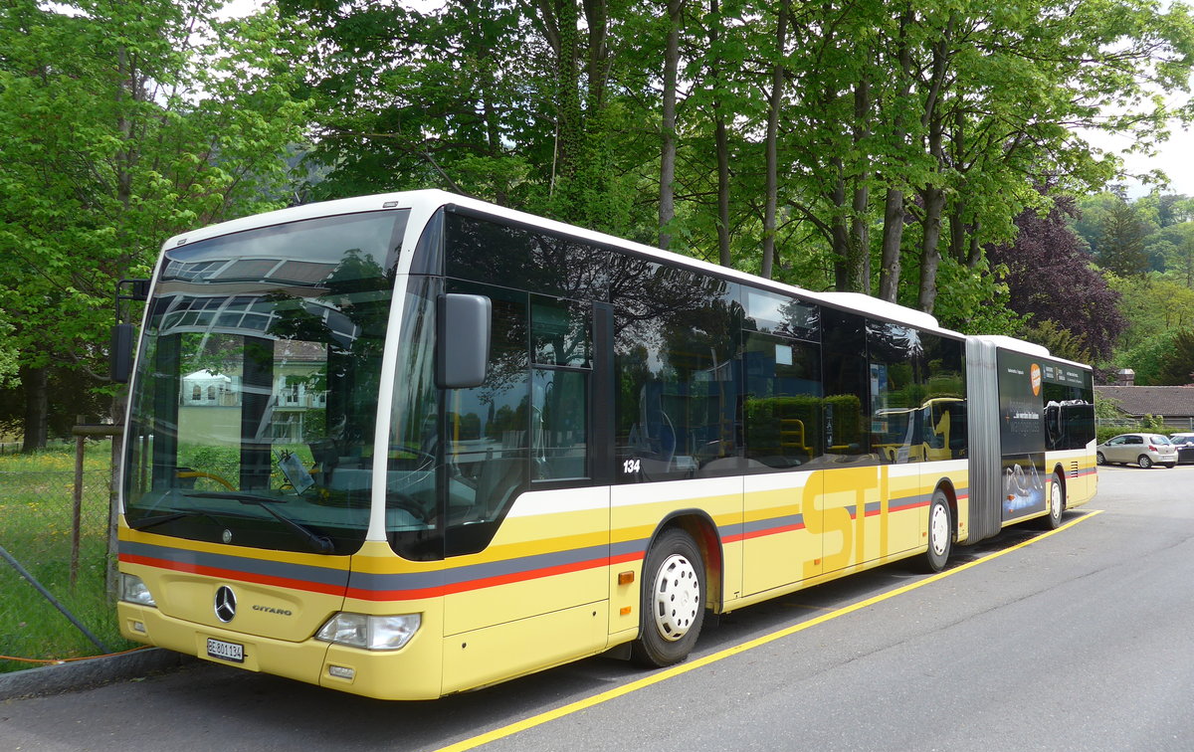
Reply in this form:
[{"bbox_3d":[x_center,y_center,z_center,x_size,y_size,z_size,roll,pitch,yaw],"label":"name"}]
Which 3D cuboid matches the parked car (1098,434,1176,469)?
[{"bbox_3d":[24.855,3.439,46.345,1.700,1.530,3.770,1,-3,-20],"label":"parked car"}]

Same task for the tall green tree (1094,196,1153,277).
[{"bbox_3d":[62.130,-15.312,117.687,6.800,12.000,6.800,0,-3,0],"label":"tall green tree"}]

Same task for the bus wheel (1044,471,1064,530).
[{"bbox_3d":[7.435,2.056,16.524,0.300,0.957,0.957,-2,-4,36],"label":"bus wheel"}]

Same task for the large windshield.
[{"bbox_3d":[-1.951,0.039,5.598,2.260,1.790,0.220,-2,-12,36],"label":"large windshield"}]

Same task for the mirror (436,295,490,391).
[{"bbox_3d":[-0.657,-0.171,4.911,0.240,0.460,0.150,-1,-3,21],"label":"mirror"}]

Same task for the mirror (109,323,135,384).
[{"bbox_3d":[-3.094,-0.143,6.514,0.140,0.400,0.220,2,-4,-34],"label":"mirror"}]

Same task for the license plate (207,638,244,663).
[{"bbox_3d":[-2.018,1.495,5.442,0.315,0.100,0.020,-2,-4,36],"label":"license plate"}]

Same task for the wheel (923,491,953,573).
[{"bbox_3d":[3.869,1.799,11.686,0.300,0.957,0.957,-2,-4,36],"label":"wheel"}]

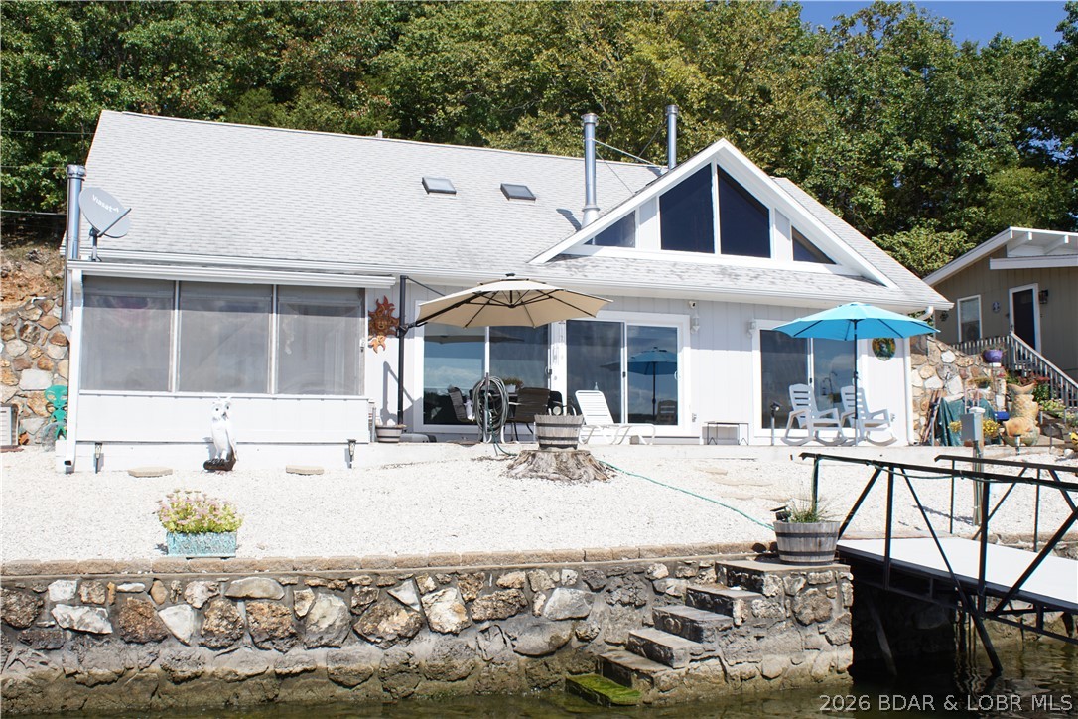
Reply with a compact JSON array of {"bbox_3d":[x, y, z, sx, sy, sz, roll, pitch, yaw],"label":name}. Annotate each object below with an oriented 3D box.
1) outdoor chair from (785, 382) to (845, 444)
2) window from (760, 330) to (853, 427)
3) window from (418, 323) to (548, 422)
[{"bbox_3d":[4.413,0.900,15.888,0.650,1.010,0.790,2,-6,-24],"label":"outdoor chair"},{"bbox_3d":[5.353,0.401,19.502,2.279,2.015,0.100,2,-6,-18],"label":"window"},{"bbox_3d":[-0.918,0.201,17.452,2.346,1.945,0.100,2,-6,-18],"label":"window"}]

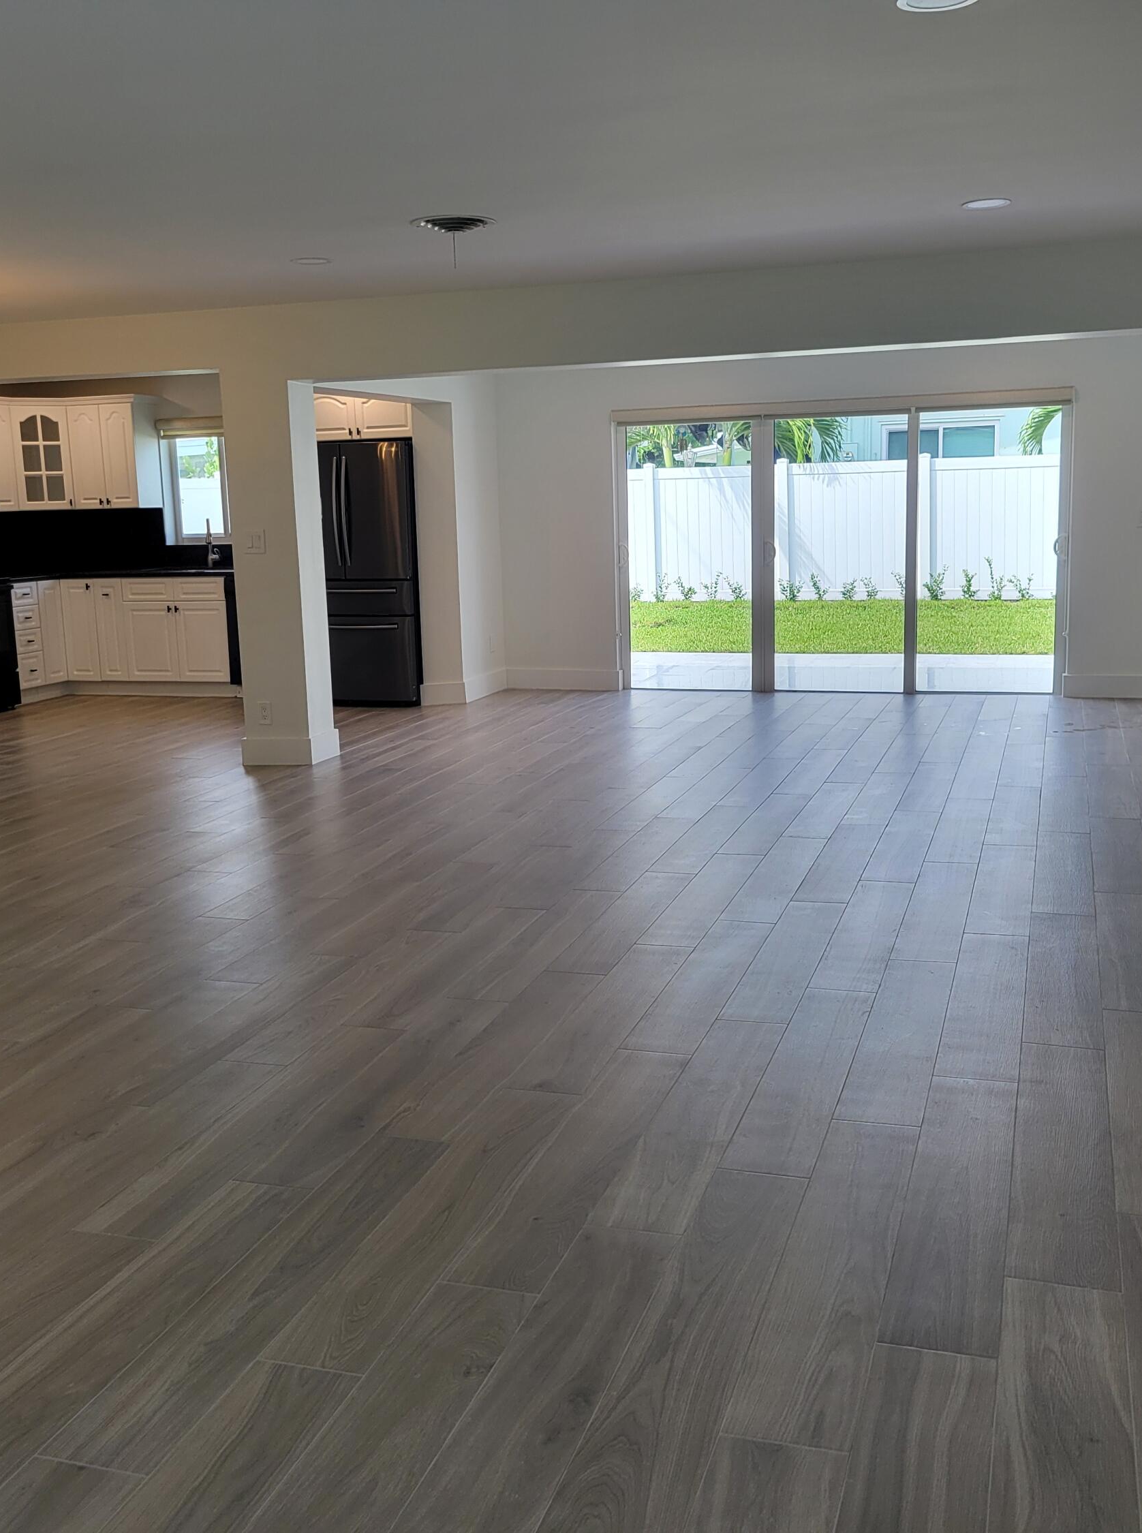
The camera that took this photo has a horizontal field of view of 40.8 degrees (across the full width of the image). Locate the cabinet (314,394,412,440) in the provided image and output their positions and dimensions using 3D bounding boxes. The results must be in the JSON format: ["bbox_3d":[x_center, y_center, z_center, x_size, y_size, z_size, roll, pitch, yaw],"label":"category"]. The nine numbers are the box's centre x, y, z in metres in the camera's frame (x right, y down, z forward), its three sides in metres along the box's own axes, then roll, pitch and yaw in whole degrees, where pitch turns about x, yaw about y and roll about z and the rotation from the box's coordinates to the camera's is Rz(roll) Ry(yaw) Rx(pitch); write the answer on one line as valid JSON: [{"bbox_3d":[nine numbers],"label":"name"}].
[{"bbox_3d":[-1.380,-2.447,10.784,0.910,0.311,0.679,2,11,18],"label":"cabinet"}]

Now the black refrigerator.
[{"bbox_3d":[-1.392,-1.370,10.862,0.910,1.792,0.867,2,11,18],"label":"black refrigerator"}]

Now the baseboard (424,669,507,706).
[{"bbox_3d":[-0.754,-0.577,10.971,0.340,0.155,0.795,2,11,18],"label":"baseboard"}]

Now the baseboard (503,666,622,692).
[{"bbox_3d":[-0.053,-0.629,11.146,0.903,0.155,0.020,2,11,18],"label":"baseboard"}]

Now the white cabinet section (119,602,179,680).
[{"bbox_3d":[-3.013,-0.958,11.588,0.425,0.588,0.500,1,11,18],"label":"white cabinet section"}]

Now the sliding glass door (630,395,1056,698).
[{"bbox_3d":[1.797,-1.459,10.440,3.006,1.929,0.123,2,11,18],"label":"sliding glass door"}]

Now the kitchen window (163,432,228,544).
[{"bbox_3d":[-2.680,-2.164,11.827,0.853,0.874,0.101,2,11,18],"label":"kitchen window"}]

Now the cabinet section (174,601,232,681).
[{"bbox_3d":[-2.611,-0.948,11.460,0.418,0.588,0.500,1,11,18],"label":"cabinet section"}]

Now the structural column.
[{"bbox_3d":[-1.577,-1.053,8.352,0.412,2.074,0.361,2,11,18],"label":"structural column"}]

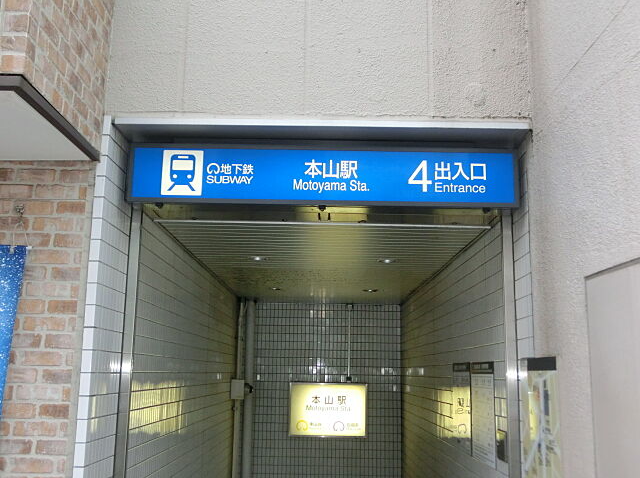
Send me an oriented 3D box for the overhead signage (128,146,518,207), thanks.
[{"bbox_3d":[0.019,-0.312,3.674,1.995,0.311,0.130,1,-11,0],"label":"overhead signage"}]

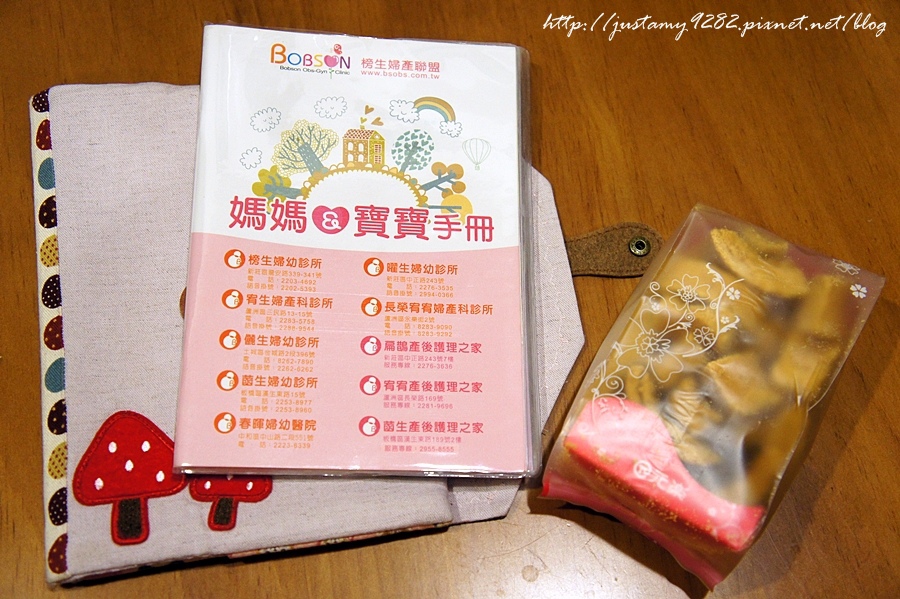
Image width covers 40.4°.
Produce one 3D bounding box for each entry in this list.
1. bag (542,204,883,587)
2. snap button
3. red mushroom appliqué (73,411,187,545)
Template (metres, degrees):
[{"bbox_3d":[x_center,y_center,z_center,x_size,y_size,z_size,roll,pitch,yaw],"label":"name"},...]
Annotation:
[{"bbox_3d":[0.118,0.041,0.557,0.090,0.038,0.159,28,69,8],"label":"bag"},{"bbox_3d":[0.093,-0.026,0.599,0.011,0.004,0.011,1,68,-3],"label":"snap button"},{"bbox_3d":[-0.135,0.075,0.518,0.047,0.002,0.058,-3,72,-9],"label":"red mushroom appliqué"}]

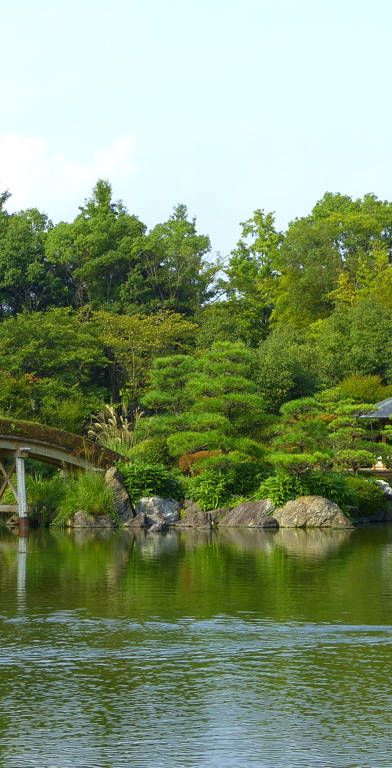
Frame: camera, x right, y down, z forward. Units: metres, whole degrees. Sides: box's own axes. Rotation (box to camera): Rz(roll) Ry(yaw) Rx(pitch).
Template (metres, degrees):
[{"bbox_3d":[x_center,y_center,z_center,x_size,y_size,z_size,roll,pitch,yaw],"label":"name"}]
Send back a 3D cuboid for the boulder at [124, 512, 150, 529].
[{"bbox_3d":[-1.990,4.628,63.401,0.885,0.512,0.700,0,-2,0],"label":"boulder"}]

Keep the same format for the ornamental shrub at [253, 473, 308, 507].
[{"bbox_3d":[3.113,3.970,68.646,1.915,1.271,1.500,0,-2,0],"label":"ornamental shrub"}]

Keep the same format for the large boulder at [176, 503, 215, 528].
[{"bbox_3d":[-0.017,4.485,63.941,1.304,0.837,0.950,0,-2,0],"label":"large boulder"}]

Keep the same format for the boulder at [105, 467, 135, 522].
[{"bbox_3d":[-2.694,3.935,65.630,1.056,2.057,0.900,0,-2,0],"label":"boulder"}]

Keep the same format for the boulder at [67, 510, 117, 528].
[{"bbox_3d":[-3.561,4.599,63.502,1.704,0.576,0.900,0,-2,0],"label":"boulder"}]

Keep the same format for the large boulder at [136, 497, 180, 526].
[{"bbox_3d":[-1.322,4.467,65.711,1.551,0.999,1.100,0,-2,0],"label":"large boulder"}]

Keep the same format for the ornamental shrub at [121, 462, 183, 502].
[{"bbox_3d":[-1.656,3.577,67.830,2.329,1.437,1.700,0,-2,0],"label":"ornamental shrub"}]

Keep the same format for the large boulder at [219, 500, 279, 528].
[{"bbox_3d":[1.665,4.138,59.093,1.903,0.888,1.300,0,-2,0],"label":"large boulder"}]

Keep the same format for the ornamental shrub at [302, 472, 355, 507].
[{"bbox_3d":[4.287,3.429,60.293,1.682,1.132,1.500,0,-2,0],"label":"ornamental shrub"}]

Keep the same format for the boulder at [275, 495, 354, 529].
[{"bbox_3d":[4.064,4.380,63.910,2.744,1.043,1.700,0,-2,0],"label":"boulder"}]

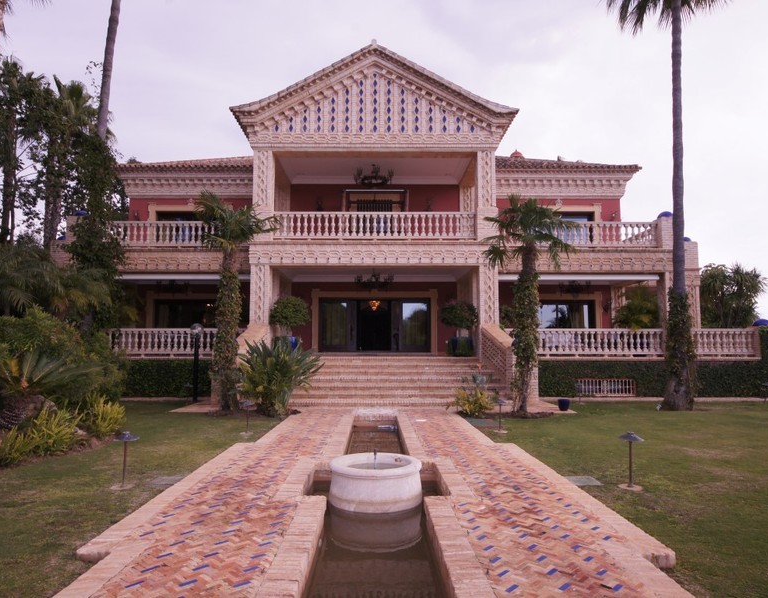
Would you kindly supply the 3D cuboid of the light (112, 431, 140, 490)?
[{"bbox_3d":[-2.880,1.802,5.307,0.302,0.625,0.302,0,-6,0],"label":"light"}]

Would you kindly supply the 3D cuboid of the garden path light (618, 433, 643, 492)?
[{"bbox_3d":[2.921,1.900,5.600,0.300,0.670,0.300,0,-5,0],"label":"garden path light"}]

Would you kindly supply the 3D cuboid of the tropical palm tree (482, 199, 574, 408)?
[{"bbox_3d":[3.478,0.065,11.350,2.247,5.271,2.247,0,-6,0],"label":"tropical palm tree"}]

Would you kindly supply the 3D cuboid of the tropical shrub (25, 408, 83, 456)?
[{"bbox_3d":[-4.834,1.951,6.940,0.848,0.686,0.763,0,-6,0],"label":"tropical shrub"}]

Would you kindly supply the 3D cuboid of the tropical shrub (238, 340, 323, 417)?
[{"bbox_3d":[-2.437,1.853,11.171,1.977,1.745,1.879,0,-6,0],"label":"tropical shrub"}]

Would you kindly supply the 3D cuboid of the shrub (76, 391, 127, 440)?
[{"bbox_3d":[-5.477,2.249,9.200,0.950,0.880,0.900,0,-5,0],"label":"shrub"}]

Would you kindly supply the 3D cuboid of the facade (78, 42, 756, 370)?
[{"bbox_3d":[0.900,-2.800,18.200,24.000,11.600,5.500,0,-5,0],"label":"facade"}]

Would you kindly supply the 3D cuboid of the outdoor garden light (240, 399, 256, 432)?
[{"bbox_3d":[-2.507,2.168,8.778,0.296,0.626,0.296,0,-6,0],"label":"outdoor garden light"}]

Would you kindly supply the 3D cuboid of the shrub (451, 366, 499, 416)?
[{"bbox_3d":[2.346,2.398,12.300,1.200,1.300,1.150,0,-5,0],"label":"shrub"}]

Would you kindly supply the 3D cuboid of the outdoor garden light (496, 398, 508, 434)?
[{"bbox_3d":[2.345,2.355,9.550,0.270,0.670,0.270,0,-5,0],"label":"outdoor garden light"}]

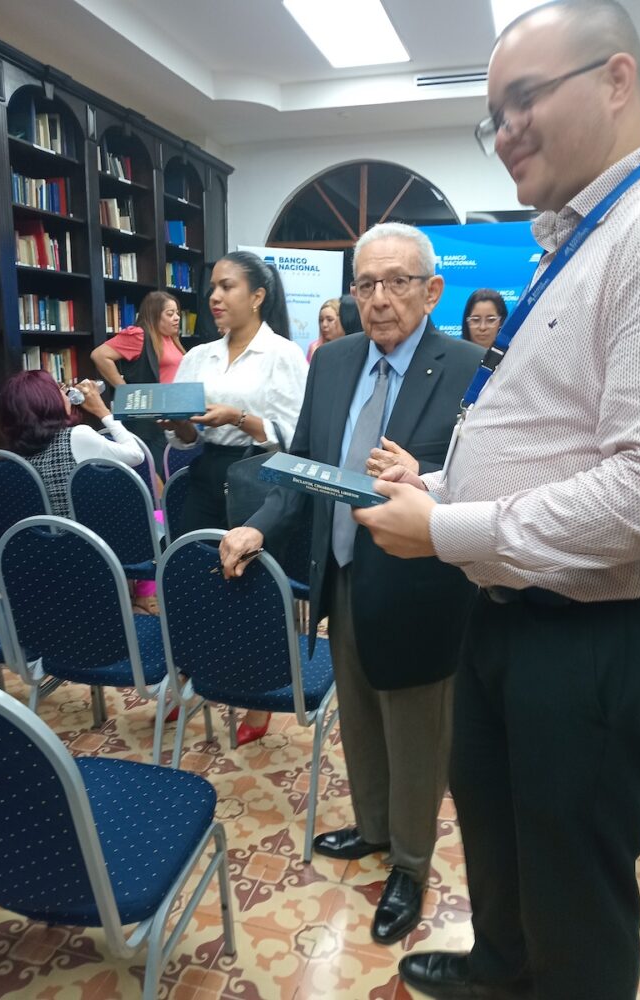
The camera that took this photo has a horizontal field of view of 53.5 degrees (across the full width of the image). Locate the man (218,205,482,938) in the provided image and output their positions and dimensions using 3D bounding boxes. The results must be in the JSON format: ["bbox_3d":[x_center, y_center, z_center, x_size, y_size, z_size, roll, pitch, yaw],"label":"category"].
[{"bbox_3d":[0.111,0.194,1.528,0.630,1.630,0.430,7,15,21],"label":"man"}]

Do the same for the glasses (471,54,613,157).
[{"bbox_3d":[0.289,-0.486,0.789,0.142,0.047,0.140,-23,19,-3],"label":"glasses"}]

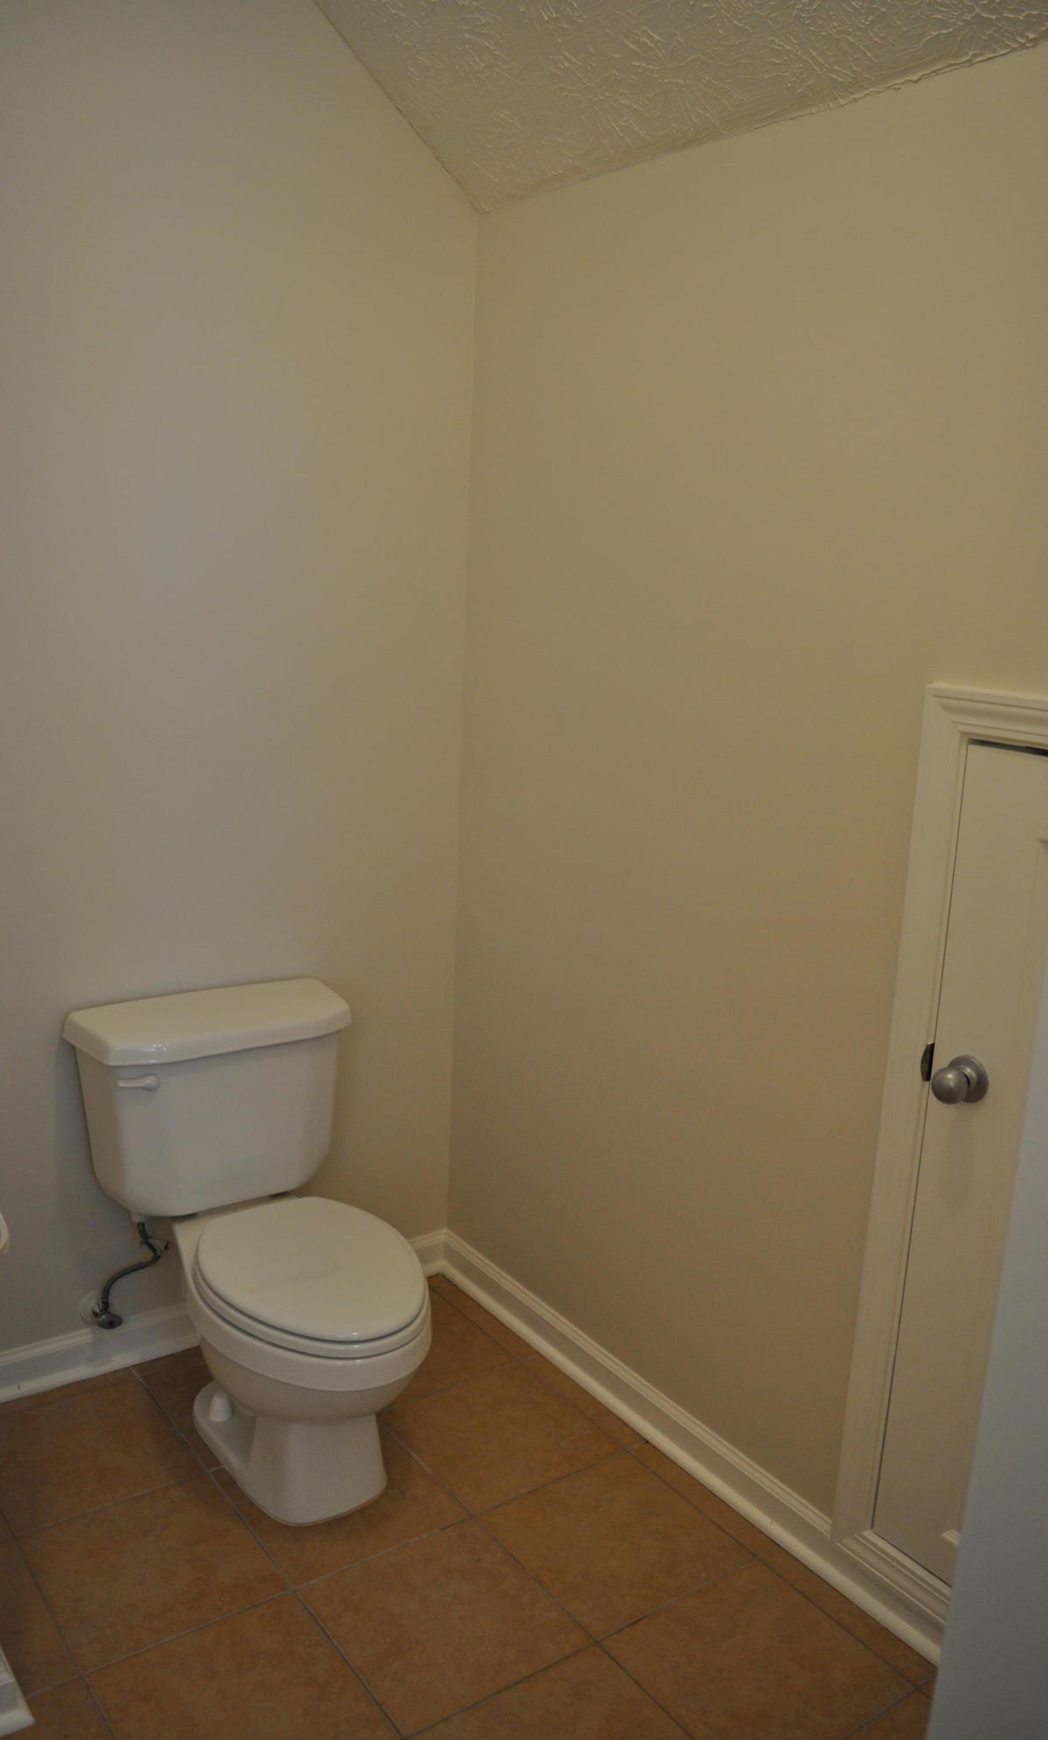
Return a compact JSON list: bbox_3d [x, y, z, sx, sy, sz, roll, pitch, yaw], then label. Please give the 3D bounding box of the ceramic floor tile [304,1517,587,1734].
[{"bbox_3d":[-0.121,1.128,1.960,0.332,0.010,0.332,-6,15,-35],"label":"ceramic floor tile"}]

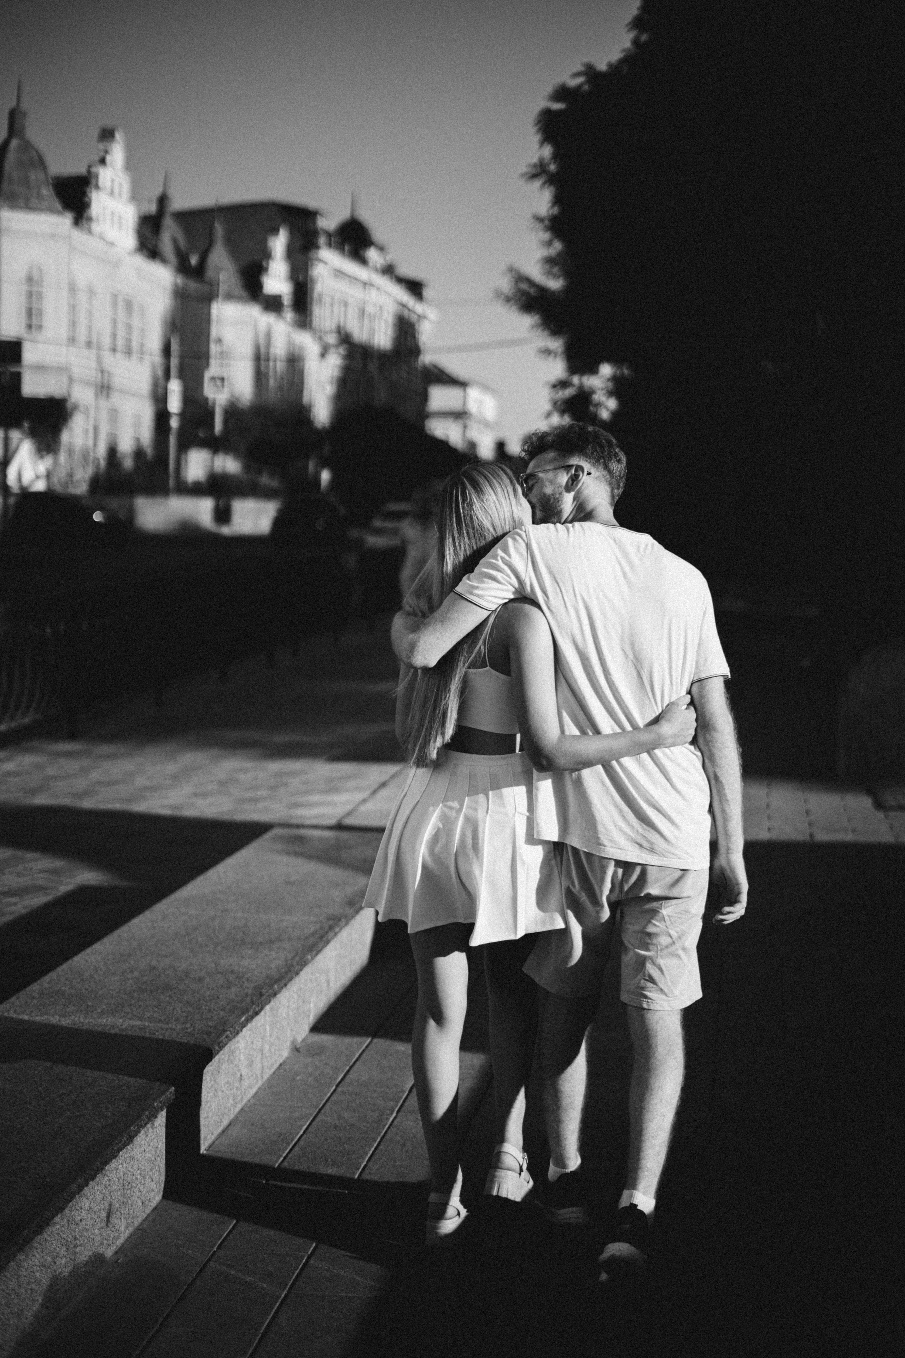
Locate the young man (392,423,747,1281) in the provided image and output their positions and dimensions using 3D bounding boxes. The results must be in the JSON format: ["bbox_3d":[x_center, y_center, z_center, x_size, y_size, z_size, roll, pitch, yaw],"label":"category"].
[{"bbox_3d":[0.252,0.330,4.144,0.760,1.780,0.560,0,5,1],"label":"young man"}]

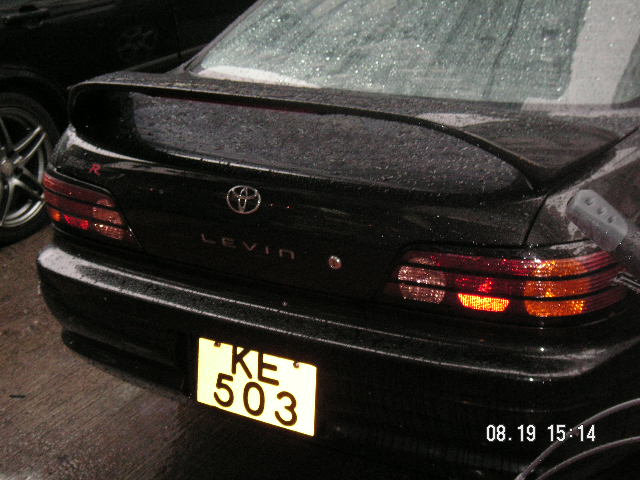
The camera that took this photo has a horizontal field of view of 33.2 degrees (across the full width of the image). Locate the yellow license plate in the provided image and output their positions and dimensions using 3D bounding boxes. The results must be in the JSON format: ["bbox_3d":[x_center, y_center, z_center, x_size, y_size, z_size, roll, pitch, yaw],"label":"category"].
[{"bbox_3d":[-0.150,0.333,2.485,0.332,0.172,0.012,10,14,31],"label":"yellow license plate"}]

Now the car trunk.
[{"bbox_3d":[-0.026,-0.177,2.536,1.287,0.427,0.626,10,20,31],"label":"car trunk"}]

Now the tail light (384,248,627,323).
[{"bbox_3d":[0.374,0.071,2.179,0.451,0.138,0.246,10,20,31],"label":"tail light"}]

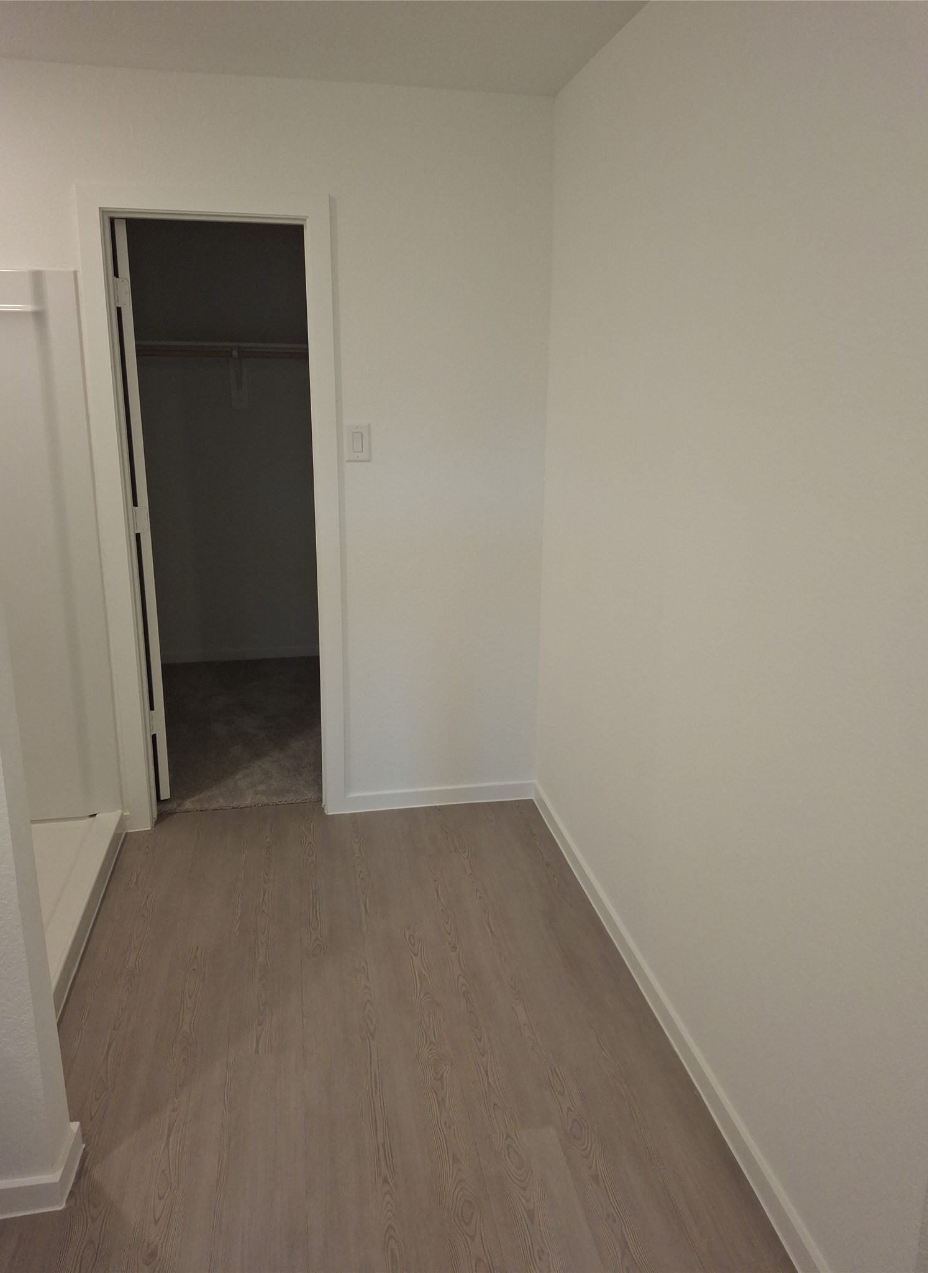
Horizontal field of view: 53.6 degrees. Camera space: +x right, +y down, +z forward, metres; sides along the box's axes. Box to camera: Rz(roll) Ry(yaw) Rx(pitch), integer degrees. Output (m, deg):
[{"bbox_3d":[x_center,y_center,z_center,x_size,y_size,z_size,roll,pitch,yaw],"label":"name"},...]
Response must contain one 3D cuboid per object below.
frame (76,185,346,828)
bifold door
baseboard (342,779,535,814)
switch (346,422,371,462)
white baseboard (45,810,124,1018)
[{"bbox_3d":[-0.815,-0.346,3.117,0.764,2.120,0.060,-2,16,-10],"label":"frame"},{"bbox_3d":[-1.262,-0.424,3.430,0.042,2.030,0.600,-8,18,-29],"label":"bifold door"},{"bbox_3d":[-0.088,0.613,3.514,0.735,0.078,0.018,-2,16,-10],"label":"baseboard"},{"bbox_3d":[-0.356,-0.652,3.098,0.076,0.121,0.010,-2,16,-10],"label":"switch"},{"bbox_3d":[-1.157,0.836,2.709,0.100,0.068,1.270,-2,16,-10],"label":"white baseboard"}]

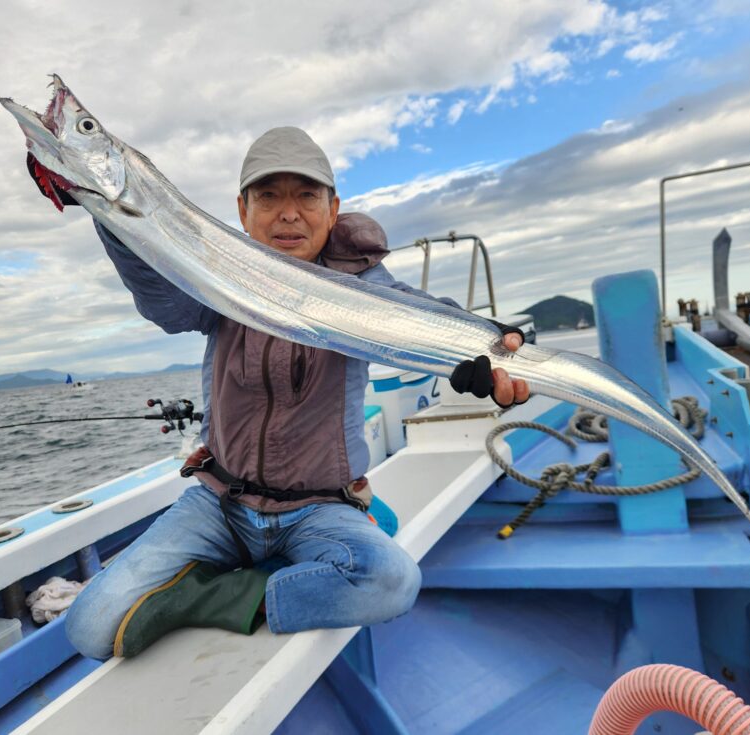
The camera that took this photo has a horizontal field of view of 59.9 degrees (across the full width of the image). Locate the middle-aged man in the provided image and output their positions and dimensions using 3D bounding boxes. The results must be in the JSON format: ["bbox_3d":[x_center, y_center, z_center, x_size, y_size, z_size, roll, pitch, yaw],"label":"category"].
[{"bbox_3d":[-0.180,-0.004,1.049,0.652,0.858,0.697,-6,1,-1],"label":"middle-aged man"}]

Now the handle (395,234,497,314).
[{"bbox_3d":[0.346,-0.452,3.200,0.520,0.450,0.300,-5,2,20],"label":"handle"}]

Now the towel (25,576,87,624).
[{"bbox_3d":[-0.570,0.422,1.180,0.130,0.090,0.150,-5,2,31],"label":"towel"}]

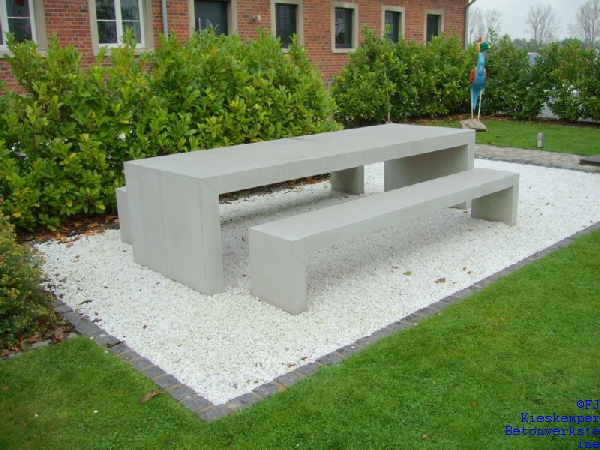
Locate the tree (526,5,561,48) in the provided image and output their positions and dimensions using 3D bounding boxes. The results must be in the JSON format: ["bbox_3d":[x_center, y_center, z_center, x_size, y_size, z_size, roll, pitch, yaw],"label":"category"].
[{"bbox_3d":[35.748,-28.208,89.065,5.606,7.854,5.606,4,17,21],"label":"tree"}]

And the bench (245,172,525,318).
[{"bbox_3d":[0.771,0.012,4.441,2.567,0.445,0.401,-15,21,-41],"label":"bench"}]

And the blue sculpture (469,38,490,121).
[{"bbox_3d":[3.393,-2.733,11.464,0.330,1.512,0.380,-5,16,-13],"label":"blue sculpture"}]

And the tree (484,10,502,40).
[{"bbox_3d":[29.133,-28.541,91.337,3.133,7.659,3.133,3,16,17],"label":"tree"}]

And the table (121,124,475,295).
[{"bbox_3d":[0.196,-0.300,5.059,3.015,0.750,0.974,-15,21,-41],"label":"table"}]

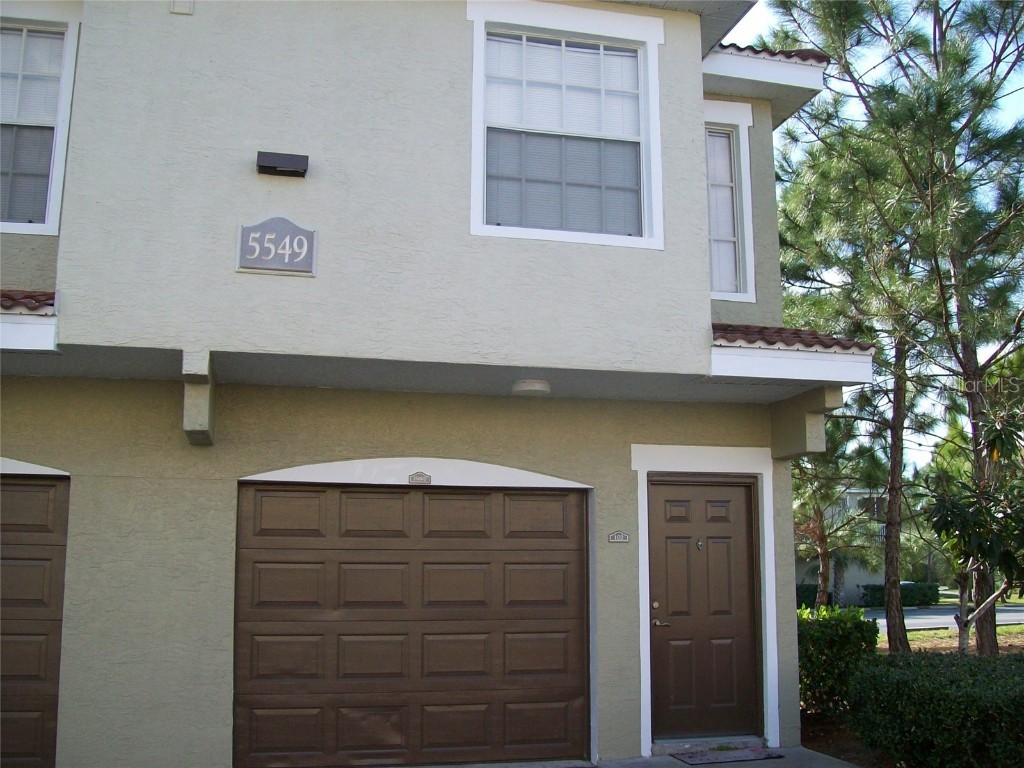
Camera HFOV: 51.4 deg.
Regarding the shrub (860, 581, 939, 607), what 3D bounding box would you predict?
[{"bbox_3d":[15.145,8.236,41.567,2.900,0.900,1.050,2,-9,-13],"label":"shrub"}]

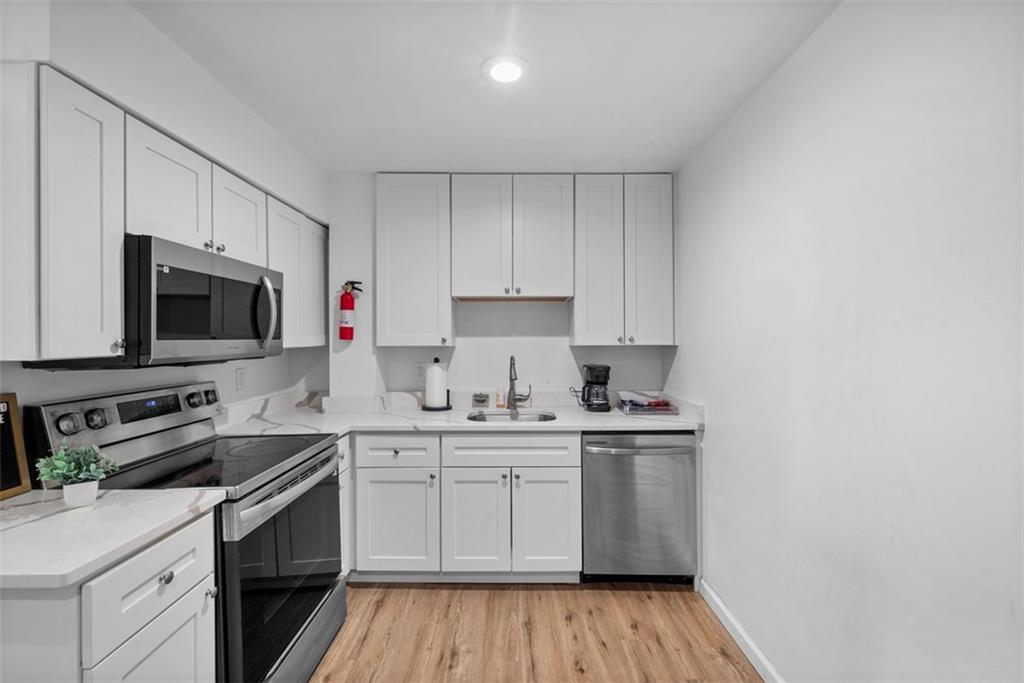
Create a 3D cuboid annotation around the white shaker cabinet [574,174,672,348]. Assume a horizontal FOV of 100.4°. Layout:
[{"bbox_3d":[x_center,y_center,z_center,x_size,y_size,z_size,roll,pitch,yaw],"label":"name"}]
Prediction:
[{"bbox_3d":[0.689,-0.506,2.774,0.612,1.061,0.330,0,1,0],"label":"white shaker cabinet"}]

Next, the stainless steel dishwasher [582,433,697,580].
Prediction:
[{"bbox_3d":[0.683,0.908,2.583,0.605,0.855,0.620,0,1,0],"label":"stainless steel dishwasher"}]

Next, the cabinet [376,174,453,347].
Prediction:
[{"bbox_3d":[-0.603,-0.506,2.777,0.461,1.061,0.330,0,1,0],"label":"cabinet"}]

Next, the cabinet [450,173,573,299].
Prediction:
[{"bbox_3d":[0.005,-0.654,2.774,0.755,0.764,0.330,0,1,0],"label":"cabinet"}]

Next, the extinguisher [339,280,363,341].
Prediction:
[{"bbox_3d":[-0.963,-0.183,2.556,0.145,0.360,0.105,0,1,0],"label":"extinguisher"}]

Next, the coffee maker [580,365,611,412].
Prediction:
[{"bbox_3d":[0.548,0.304,2.802,0.175,0.287,0.195,0,1,0],"label":"coffee maker"}]

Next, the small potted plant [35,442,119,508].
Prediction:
[{"bbox_3d":[-1.261,0.378,1.249,0.165,0.168,0.150,-1,1,-45],"label":"small potted plant"}]

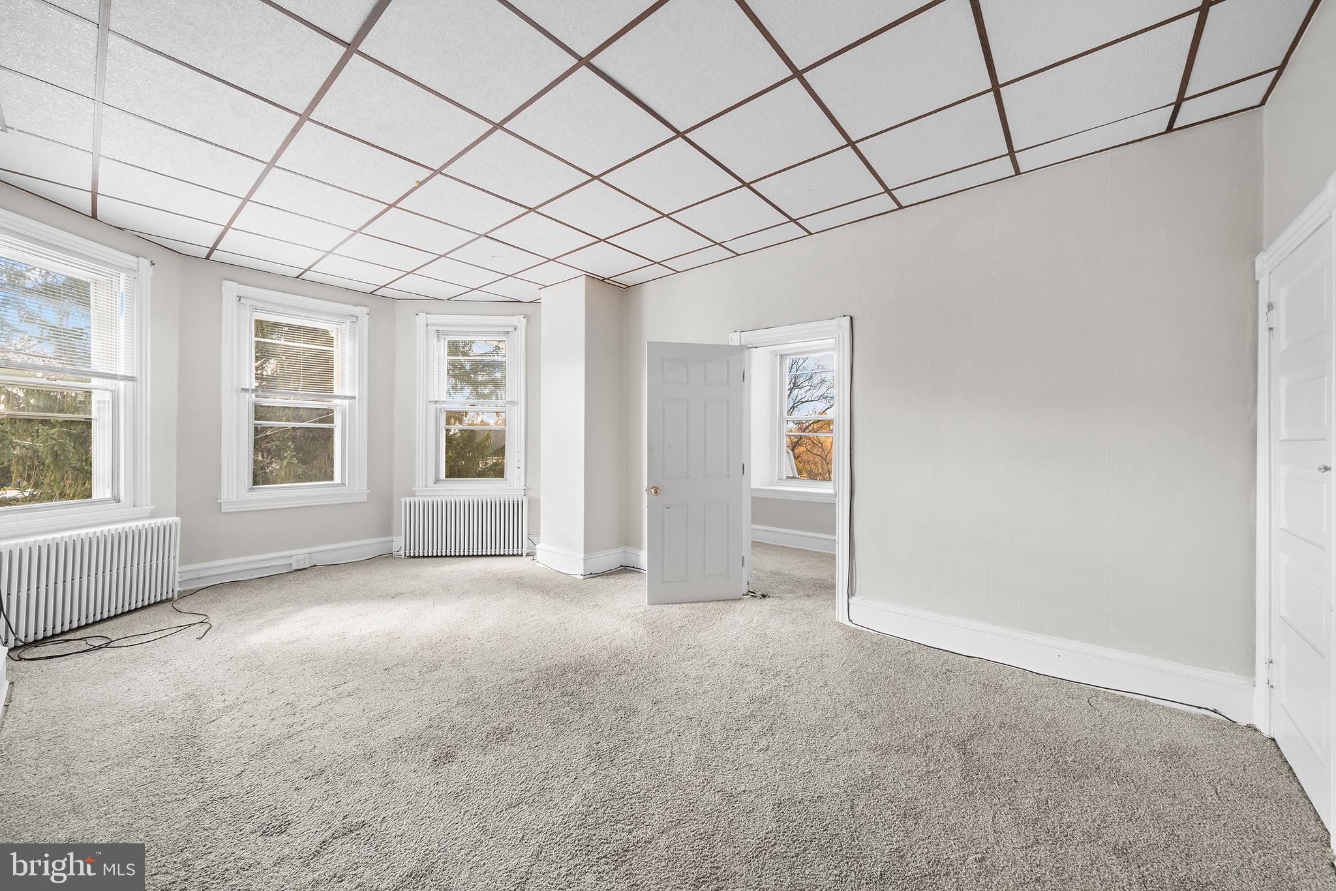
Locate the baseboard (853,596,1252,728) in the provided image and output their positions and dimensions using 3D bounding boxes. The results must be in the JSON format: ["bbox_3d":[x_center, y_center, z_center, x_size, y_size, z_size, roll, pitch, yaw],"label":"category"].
[{"bbox_3d":[1.981,1.173,2.789,1.830,0.200,0.024,0,1,39],"label":"baseboard"}]

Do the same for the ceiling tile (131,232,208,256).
[{"bbox_3d":[-3.791,-1.530,3.677,0.370,0.022,0.448,1,1,40],"label":"ceiling tile"}]

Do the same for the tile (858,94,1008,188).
[{"bbox_3d":[1.359,-1.528,2.471,0.600,0.020,0.600,1,1,40],"label":"tile"}]

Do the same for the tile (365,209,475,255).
[{"bbox_3d":[-1.793,-1.543,3.503,0.597,0.020,0.597,0,1,39],"label":"tile"}]

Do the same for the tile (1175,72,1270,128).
[{"bbox_3d":[2.448,-1.524,2.131,0.281,0.022,0.293,1,1,40],"label":"tile"}]

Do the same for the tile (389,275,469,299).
[{"bbox_3d":[-2.367,-1.564,4.787,0.600,0.020,0.600,1,1,40],"label":"tile"}]

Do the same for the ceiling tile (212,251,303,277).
[{"bbox_3d":[-3.475,-1.545,4.101,0.285,0.020,0.595,0,1,39],"label":"ceiling tile"}]

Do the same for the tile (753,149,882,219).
[{"bbox_3d":[0.896,-1.534,2.859,0.600,0.020,0.600,1,1,40],"label":"tile"}]

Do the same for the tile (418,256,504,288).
[{"bbox_3d":[-1.875,-1.555,4.373,0.597,0.020,0.597,0,1,39],"label":"tile"}]

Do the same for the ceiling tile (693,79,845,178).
[{"bbox_3d":[0.492,-1.522,2.385,0.600,0.022,0.600,1,1,40],"label":"ceiling tile"}]

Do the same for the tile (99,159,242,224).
[{"bbox_3d":[-3.028,-1.530,2.945,0.597,0.020,0.597,0,1,39],"label":"tile"}]

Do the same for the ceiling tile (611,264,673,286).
[{"bbox_3d":[-0.232,-1.561,4.413,0.600,0.020,0.293,1,1,40],"label":"ceiling tile"}]

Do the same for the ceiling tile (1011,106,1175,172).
[{"bbox_3d":[2.107,-1.528,2.421,0.595,0.022,0.256,1,1,40],"label":"ceiling tile"}]

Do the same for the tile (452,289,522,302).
[{"bbox_3d":[-1.955,-1.573,5.225,0.570,0.020,0.570,1,1,40],"label":"tile"}]

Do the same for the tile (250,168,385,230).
[{"bbox_3d":[-2.187,-1.535,3.037,0.597,0.020,0.597,0,1,39],"label":"tile"}]

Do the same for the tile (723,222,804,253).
[{"bbox_3d":[0.718,-1.548,3.601,0.600,0.020,0.294,1,1,40],"label":"tile"}]

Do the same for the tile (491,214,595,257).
[{"bbox_3d":[-0.915,-1.538,3.560,0.600,0.022,0.600,1,1,40],"label":"tile"}]

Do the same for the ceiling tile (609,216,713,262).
[{"bbox_3d":[-0.050,-1.542,3.644,0.600,0.022,0.600,1,1,40],"label":"ceiling tile"}]

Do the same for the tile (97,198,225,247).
[{"bbox_3d":[-3.507,-1.535,3.344,0.600,0.020,0.600,1,1,40],"label":"tile"}]

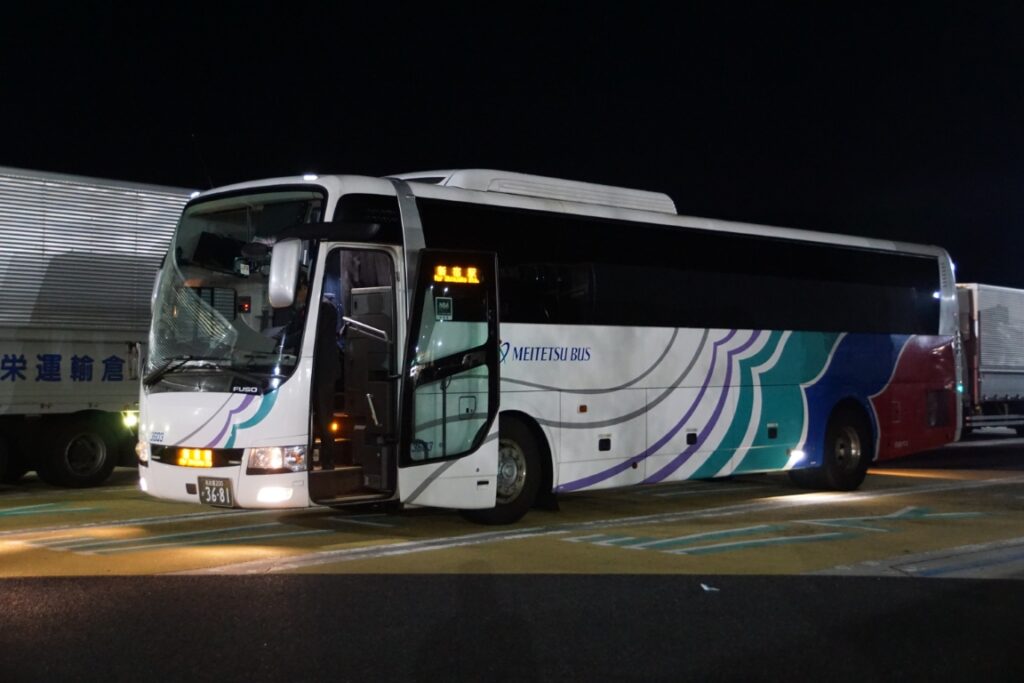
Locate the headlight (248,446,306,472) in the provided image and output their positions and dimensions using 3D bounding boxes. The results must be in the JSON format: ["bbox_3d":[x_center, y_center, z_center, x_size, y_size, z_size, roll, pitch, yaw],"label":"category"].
[{"bbox_3d":[-1.911,0.978,10.498,0.460,0.210,0.240,-1,-2,31],"label":"headlight"}]

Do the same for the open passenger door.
[{"bbox_3d":[-0.533,0.320,10.920,0.940,2.160,0.140,1,-4,-30],"label":"open passenger door"}]

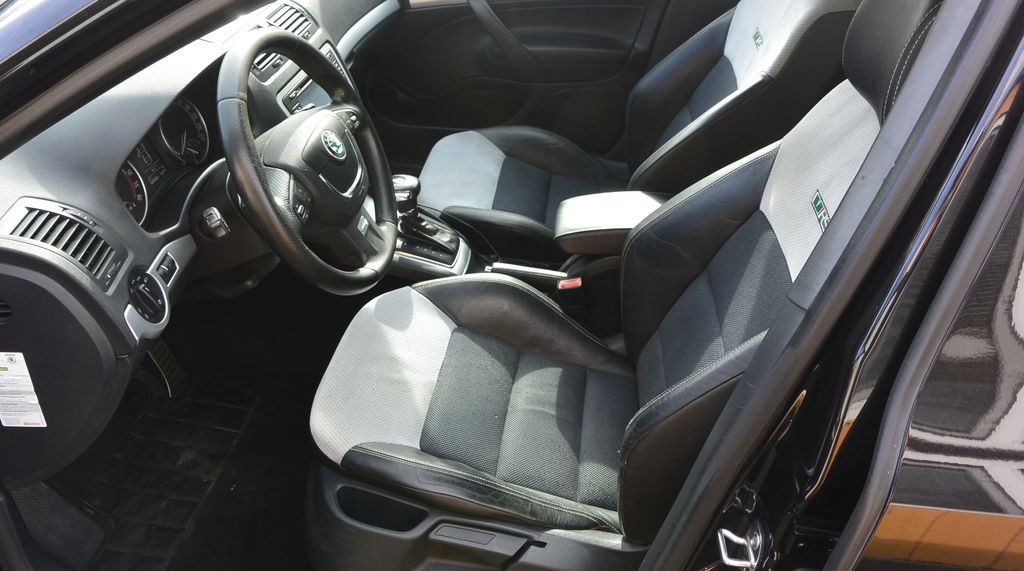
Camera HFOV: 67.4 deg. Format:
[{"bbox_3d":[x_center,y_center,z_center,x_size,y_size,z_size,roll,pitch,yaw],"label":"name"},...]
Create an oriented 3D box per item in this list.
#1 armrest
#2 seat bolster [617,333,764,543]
[{"bbox_3d":[0.231,-0.122,1.488,0.296,0.068,0.147,3,37,8],"label":"armrest"},{"bbox_3d":[0.250,0.183,1.017,0.171,0.457,0.110,19,38,-5],"label":"seat bolster"}]

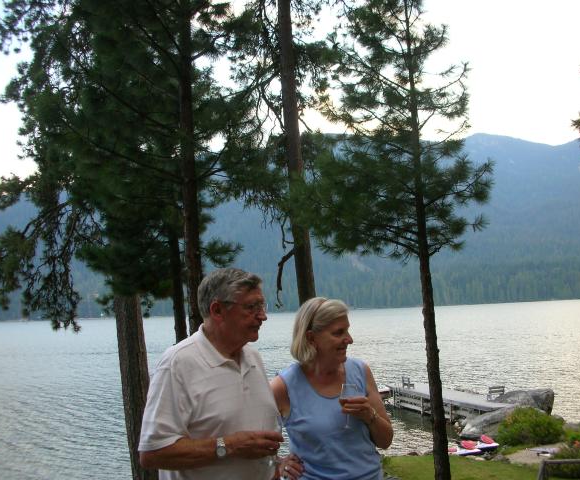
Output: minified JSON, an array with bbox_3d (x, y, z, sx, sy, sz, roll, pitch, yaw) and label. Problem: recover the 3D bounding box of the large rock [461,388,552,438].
[{"bbox_3d":[12.580,10.070,38.090,5.500,2.200,4.300,-3,-6,8],"label":"large rock"}]

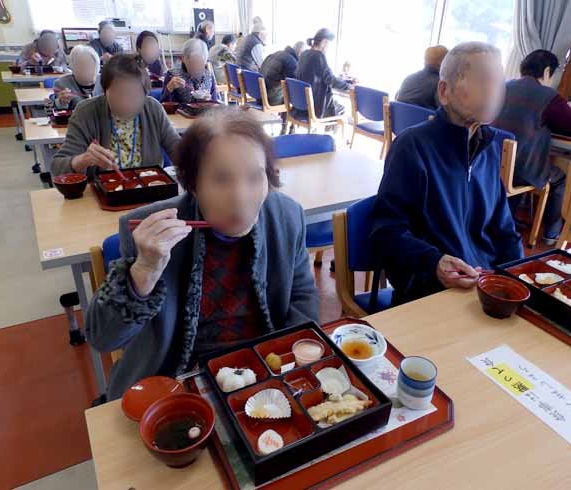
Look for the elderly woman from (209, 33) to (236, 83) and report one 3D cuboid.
[{"bbox_3d":[-0.819,-2.588,6.379,0.760,1.180,0.480,-13,32,-28],"label":"elderly woman"}]

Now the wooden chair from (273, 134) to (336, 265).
[{"bbox_3d":[0.093,-0.119,2.173,0.505,0.785,0.540,-9,31,-21],"label":"wooden chair"}]

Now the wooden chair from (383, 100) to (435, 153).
[{"bbox_3d":[1.100,-0.715,3.403,0.560,0.820,0.520,-10,30,-23],"label":"wooden chair"}]

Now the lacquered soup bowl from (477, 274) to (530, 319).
[{"bbox_3d":[0.535,0.138,1.039,0.120,0.073,0.120,2,28,-1],"label":"lacquered soup bowl"}]

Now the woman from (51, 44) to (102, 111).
[{"bbox_3d":[-1.387,-0.895,3.142,0.480,1.140,0.660,-14,32,-26],"label":"woman"}]

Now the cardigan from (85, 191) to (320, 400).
[{"bbox_3d":[-0.157,0.130,1.003,0.530,0.570,0.370,-7,29,-17],"label":"cardigan"}]

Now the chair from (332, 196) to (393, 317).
[{"bbox_3d":[0.475,0.279,1.471,0.505,0.785,0.540,-9,31,-21],"label":"chair"}]

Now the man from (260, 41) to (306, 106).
[{"bbox_3d":[0.000,-1.833,5.027,0.760,1.180,0.500,-13,32,-28],"label":"man"}]

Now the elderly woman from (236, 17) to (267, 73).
[{"bbox_3d":[-0.357,-2.254,5.507,0.680,1.330,0.480,-15,33,-30],"label":"elderly woman"}]

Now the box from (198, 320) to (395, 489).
[{"bbox_3d":[0.011,0.265,0.768,0.257,0.053,0.250,-12,31,-26],"label":"box"}]

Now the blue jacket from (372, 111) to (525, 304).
[{"bbox_3d":[0.472,-0.099,1.366,0.500,0.670,0.400,-8,30,-19],"label":"blue jacket"}]

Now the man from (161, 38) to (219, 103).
[{"bbox_3d":[-0.692,-1.101,3.529,0.480,1.160,0.660,-14,32,-26],"label":"man"}]

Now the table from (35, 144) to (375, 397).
[{"bbox_3d":[-0.207,0.070,1.905,1.490,0.700,0.600,-14,32,-26],"label":"table"}]

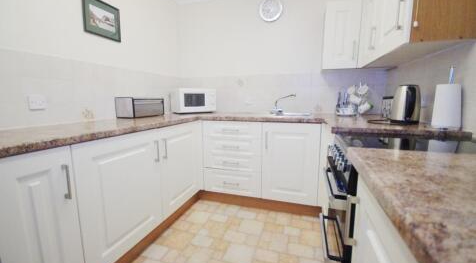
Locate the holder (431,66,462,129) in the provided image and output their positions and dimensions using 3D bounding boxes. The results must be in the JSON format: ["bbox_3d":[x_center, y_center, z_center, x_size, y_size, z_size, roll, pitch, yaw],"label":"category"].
[{"bbox_3d":[1.139,-0.185,1.077,0.115,0.330,0.115,3,9,18],"label":"holder"}]

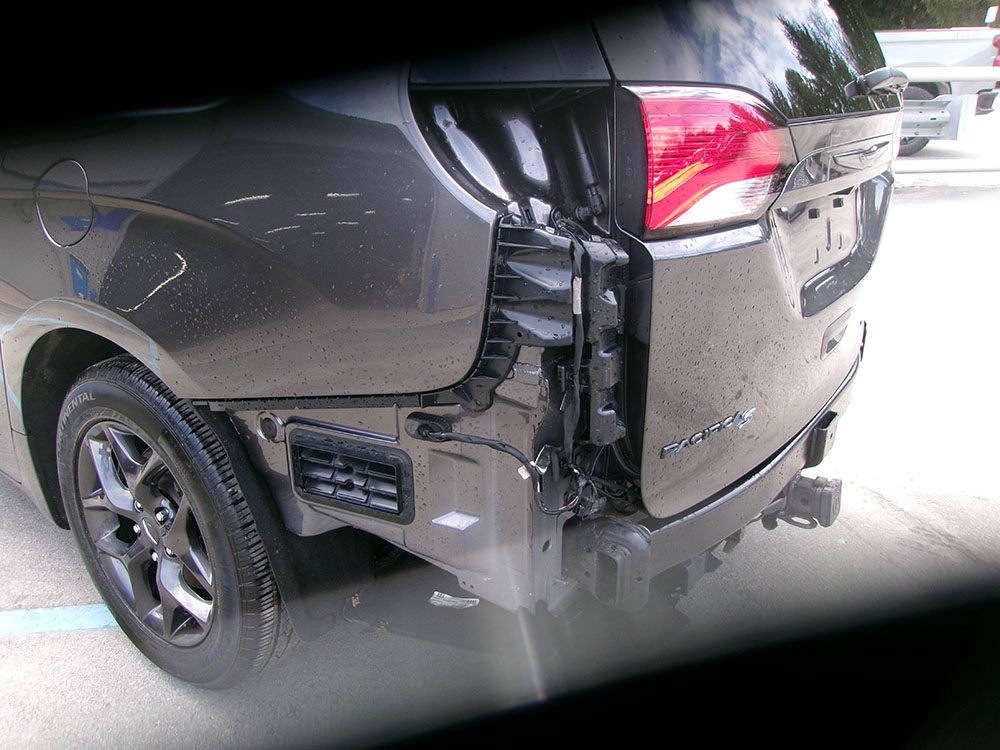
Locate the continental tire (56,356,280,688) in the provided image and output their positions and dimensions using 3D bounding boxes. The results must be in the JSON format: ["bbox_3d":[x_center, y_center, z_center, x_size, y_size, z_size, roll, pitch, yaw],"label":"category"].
[{"bbox_3d":[-0.677,0.306,1.707,0.737,0.735,0.240,14,23,34],"label":"continental tire"}]

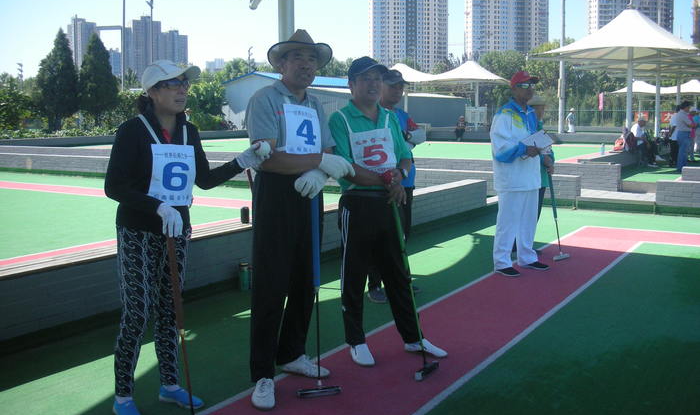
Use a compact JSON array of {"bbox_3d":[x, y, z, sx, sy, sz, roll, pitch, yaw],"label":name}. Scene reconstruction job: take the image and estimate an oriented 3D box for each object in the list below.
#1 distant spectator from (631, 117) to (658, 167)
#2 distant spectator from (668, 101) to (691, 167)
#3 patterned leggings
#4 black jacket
[{"bbox_3d":[7.375,-1.616,17.736,0.680,1.250,0.520,5,8,33],"label":"distant spectator"},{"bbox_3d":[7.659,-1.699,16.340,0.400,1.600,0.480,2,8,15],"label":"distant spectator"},{"bbox_3d":[-0.925,0.422,3.278,0.370,0.860,0.260,-6,9,-40],"label":"patterned leggings"},{"bbox_3d":[-0.778,-0.148,3.087,0.570,0.540,0.370,-5,9,-30],"label":"black jacket"}]

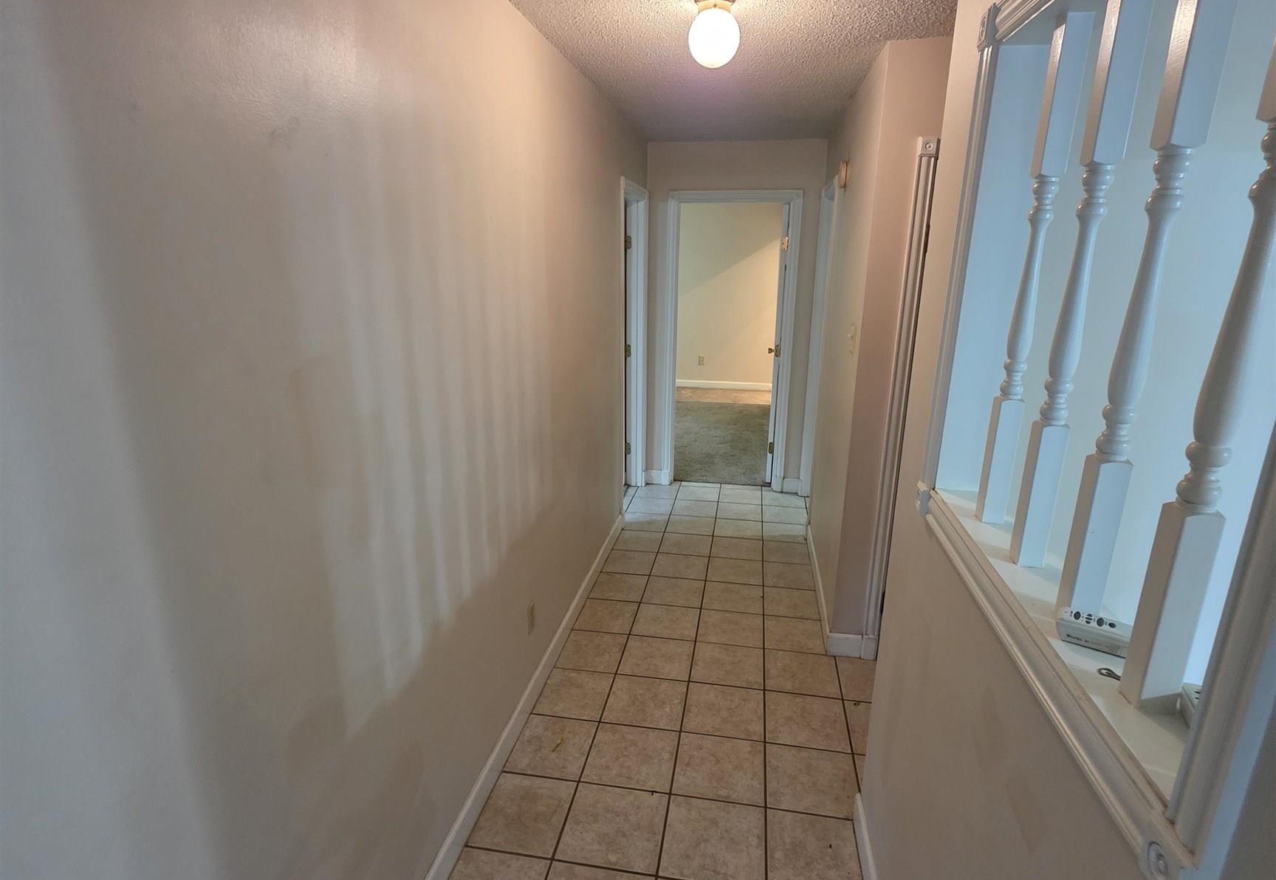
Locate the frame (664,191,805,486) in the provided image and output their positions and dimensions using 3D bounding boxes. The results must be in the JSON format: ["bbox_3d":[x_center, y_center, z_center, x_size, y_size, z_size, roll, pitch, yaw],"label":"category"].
[{"bbox_3d":[0.661,-0.642,4.635,0.810,2.070,0.140,3,16,10],"label":"frame"}]

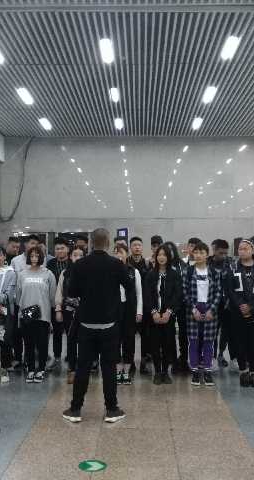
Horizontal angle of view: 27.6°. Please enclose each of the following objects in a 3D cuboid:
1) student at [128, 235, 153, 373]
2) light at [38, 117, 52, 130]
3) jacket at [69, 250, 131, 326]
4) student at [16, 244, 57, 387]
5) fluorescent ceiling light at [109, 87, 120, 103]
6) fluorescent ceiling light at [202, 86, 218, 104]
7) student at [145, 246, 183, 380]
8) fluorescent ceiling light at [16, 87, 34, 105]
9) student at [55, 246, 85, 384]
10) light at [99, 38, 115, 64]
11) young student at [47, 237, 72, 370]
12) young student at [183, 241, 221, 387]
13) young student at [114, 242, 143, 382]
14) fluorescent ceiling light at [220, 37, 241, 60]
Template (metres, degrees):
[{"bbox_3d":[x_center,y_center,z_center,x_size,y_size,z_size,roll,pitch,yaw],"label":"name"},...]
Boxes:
[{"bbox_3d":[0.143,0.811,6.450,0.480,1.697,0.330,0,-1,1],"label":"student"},{"bbox_3d":[-2.919,-4.078,18.255,0.280,0.100,1.350,0,-1,1],"label":"light"},{"bbox_3d":[-0.242,0.440,4.720,0.550,0.680,0.380,0,-2,0],"label":"jacket"},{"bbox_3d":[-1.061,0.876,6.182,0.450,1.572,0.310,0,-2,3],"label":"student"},{"bbox_3d":[-0.334,-3.975,14.175,0.270,0.090,1.270,0,-2,1],"label":"fluorescent ceiling light"},{"bbox_3d":[2.263,-3.960,14.168,0.270,0.090,1.270,0,-2,1],"label":"fluorescent ceiling light"},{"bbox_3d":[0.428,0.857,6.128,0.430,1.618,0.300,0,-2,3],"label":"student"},{"bbox_3d":[-3.001,-4.163,14.981,0.280,0.100,1.350,0,-1,1],"label":"fluorescent ceiling light"},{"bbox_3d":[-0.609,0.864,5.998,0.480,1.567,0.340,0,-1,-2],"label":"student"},{"bbox_3d":[-0.425,-4.077,11.175,0.270,0.090,1.270,0,-2,1],"label":"light"},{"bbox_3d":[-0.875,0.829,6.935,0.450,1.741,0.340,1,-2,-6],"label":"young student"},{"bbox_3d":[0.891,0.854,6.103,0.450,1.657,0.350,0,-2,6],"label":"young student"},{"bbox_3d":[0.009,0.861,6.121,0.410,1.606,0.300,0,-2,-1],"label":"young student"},{"bbox_3d":[2.275,-4.248,11.573,0.280,0.100,1.350,0,-1,1],"label":"fluorescent ceiling light"}]

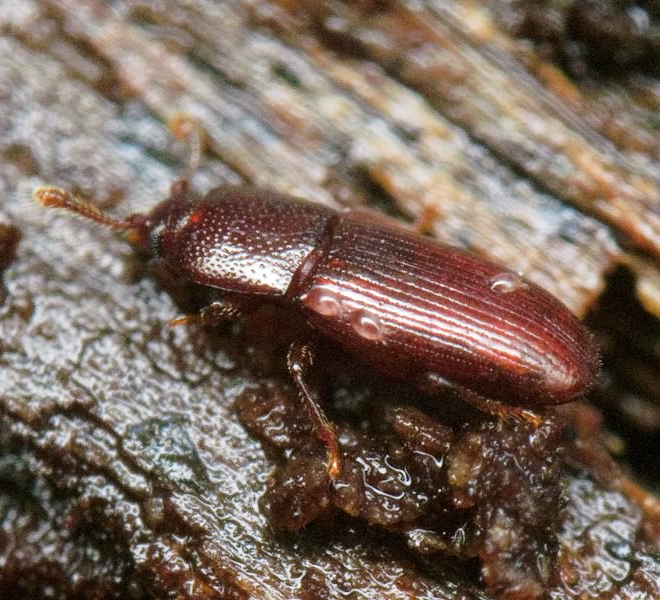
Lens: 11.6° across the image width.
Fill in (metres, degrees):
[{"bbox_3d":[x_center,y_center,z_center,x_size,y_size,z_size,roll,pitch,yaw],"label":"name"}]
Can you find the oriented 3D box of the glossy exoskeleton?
[{"bbox_3d":[0.000,0.000,0.029,0.005,0.001,0.002,18,51,15],"label":"glossy exoskeleton"}]

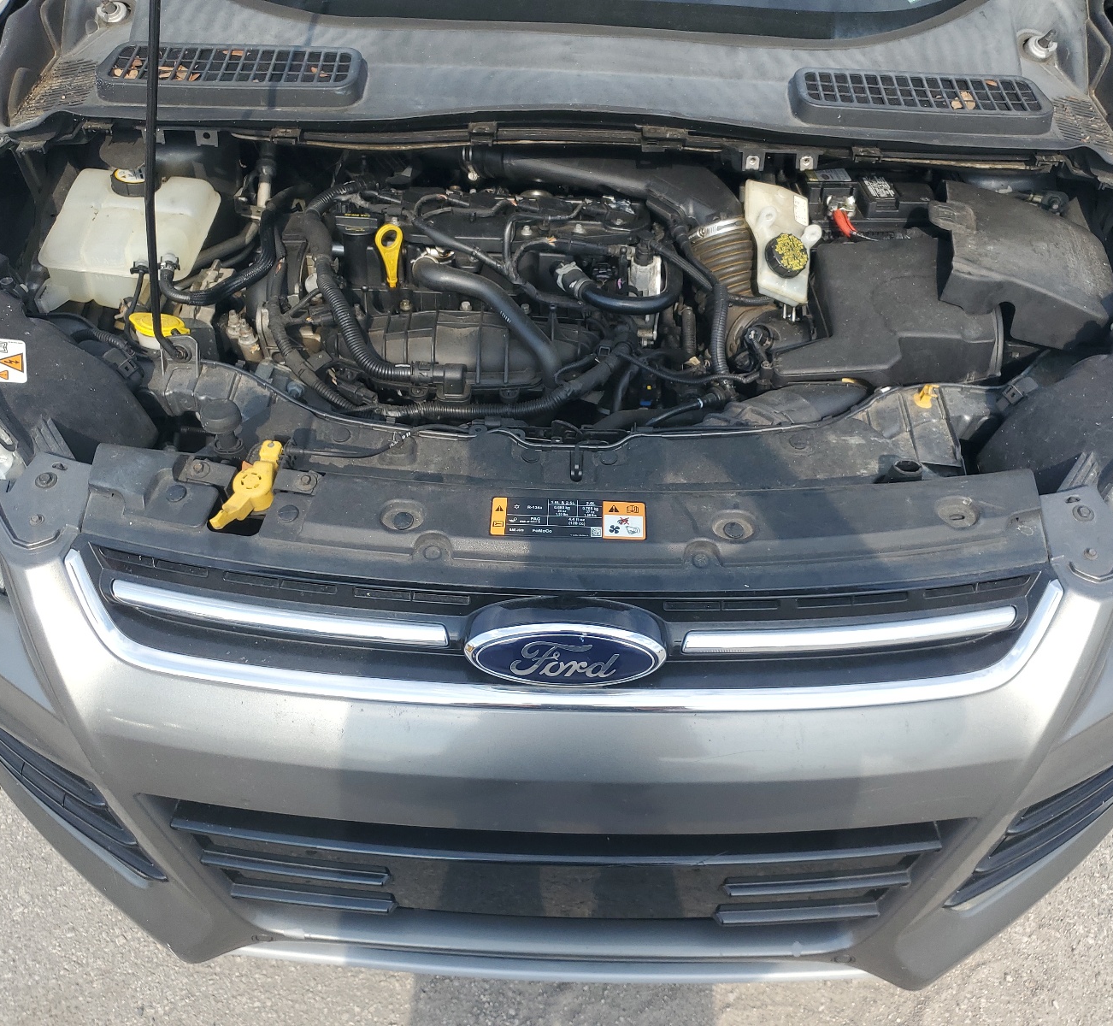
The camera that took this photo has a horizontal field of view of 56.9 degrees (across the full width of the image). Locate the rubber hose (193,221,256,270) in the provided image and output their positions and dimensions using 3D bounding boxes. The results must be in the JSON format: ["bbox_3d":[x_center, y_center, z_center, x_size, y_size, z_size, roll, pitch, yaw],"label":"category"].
[{"bbox_3d":[-0.453,-0.366,1.404,0.087,0.046,0.071,2,48,0],"label":"rubber hose"}]

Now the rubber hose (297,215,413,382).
[{"bbox_3d":[-0.248,-0.271,1.306,0.138,0.148,0.133,2,48,0],"label":"rubber hose"}]

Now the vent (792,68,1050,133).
[{"bbox_3d":[0.476,-0.534,1.337,0.310,0.055,0.090,2,40,-1],"label":"vent"}]

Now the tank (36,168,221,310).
[{"bbox_3d":[-0.536,-0.342,1.311,0.186,0.138,0.153,2,48,0],"label":"tank"}]

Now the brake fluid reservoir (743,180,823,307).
[{"bbox_3d":[0.282,-0.330,1.310,0.088,0.117,0.133,2,48,0],"label":"brake fluid reservoir"}]

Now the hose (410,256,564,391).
[{"bbox_3d":[-0.087,-0.227,1.282,0.184,0.143,0.087,2,48,0],"label":"hose"}]

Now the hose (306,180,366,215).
[{"bbox_3d":[-0.288,-0.412,1.340,0.080,0.032,0.040,-25,47,-29],"label":"hose"}]

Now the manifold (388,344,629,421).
[{"bbox_3d":[-0.060,-0.160,1.333,0.301,0.066,0.102,2,48,0],"label":"manifold"}]

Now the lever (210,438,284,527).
[{"bbox_3d":[-0.291,-0.027,0.983,0.041,0.033,0.110,13,45,11],"label":"lever"}]

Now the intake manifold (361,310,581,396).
[{"bbox_3d":[-0.107,-0.202,1.300,0.275,0.130,0.160,2,40,-1],"label":"intake manifold"}]

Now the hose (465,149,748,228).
[{"bbox_3d":[0.073,-0.459,1.444,0.370,0.090,0.150,2,40,-1],"label":"hose"}]

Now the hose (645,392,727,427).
[{"bbox_3d":[0.159,-0.125,1.258,0.102,0.033,0.031,8,48,5],"label":"hose"}]

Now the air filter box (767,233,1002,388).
[{"bbox_3d":[0.425,-0.248,1.351,0.267,0.133,0.204,2,48,0],"label":"air filter box"}]

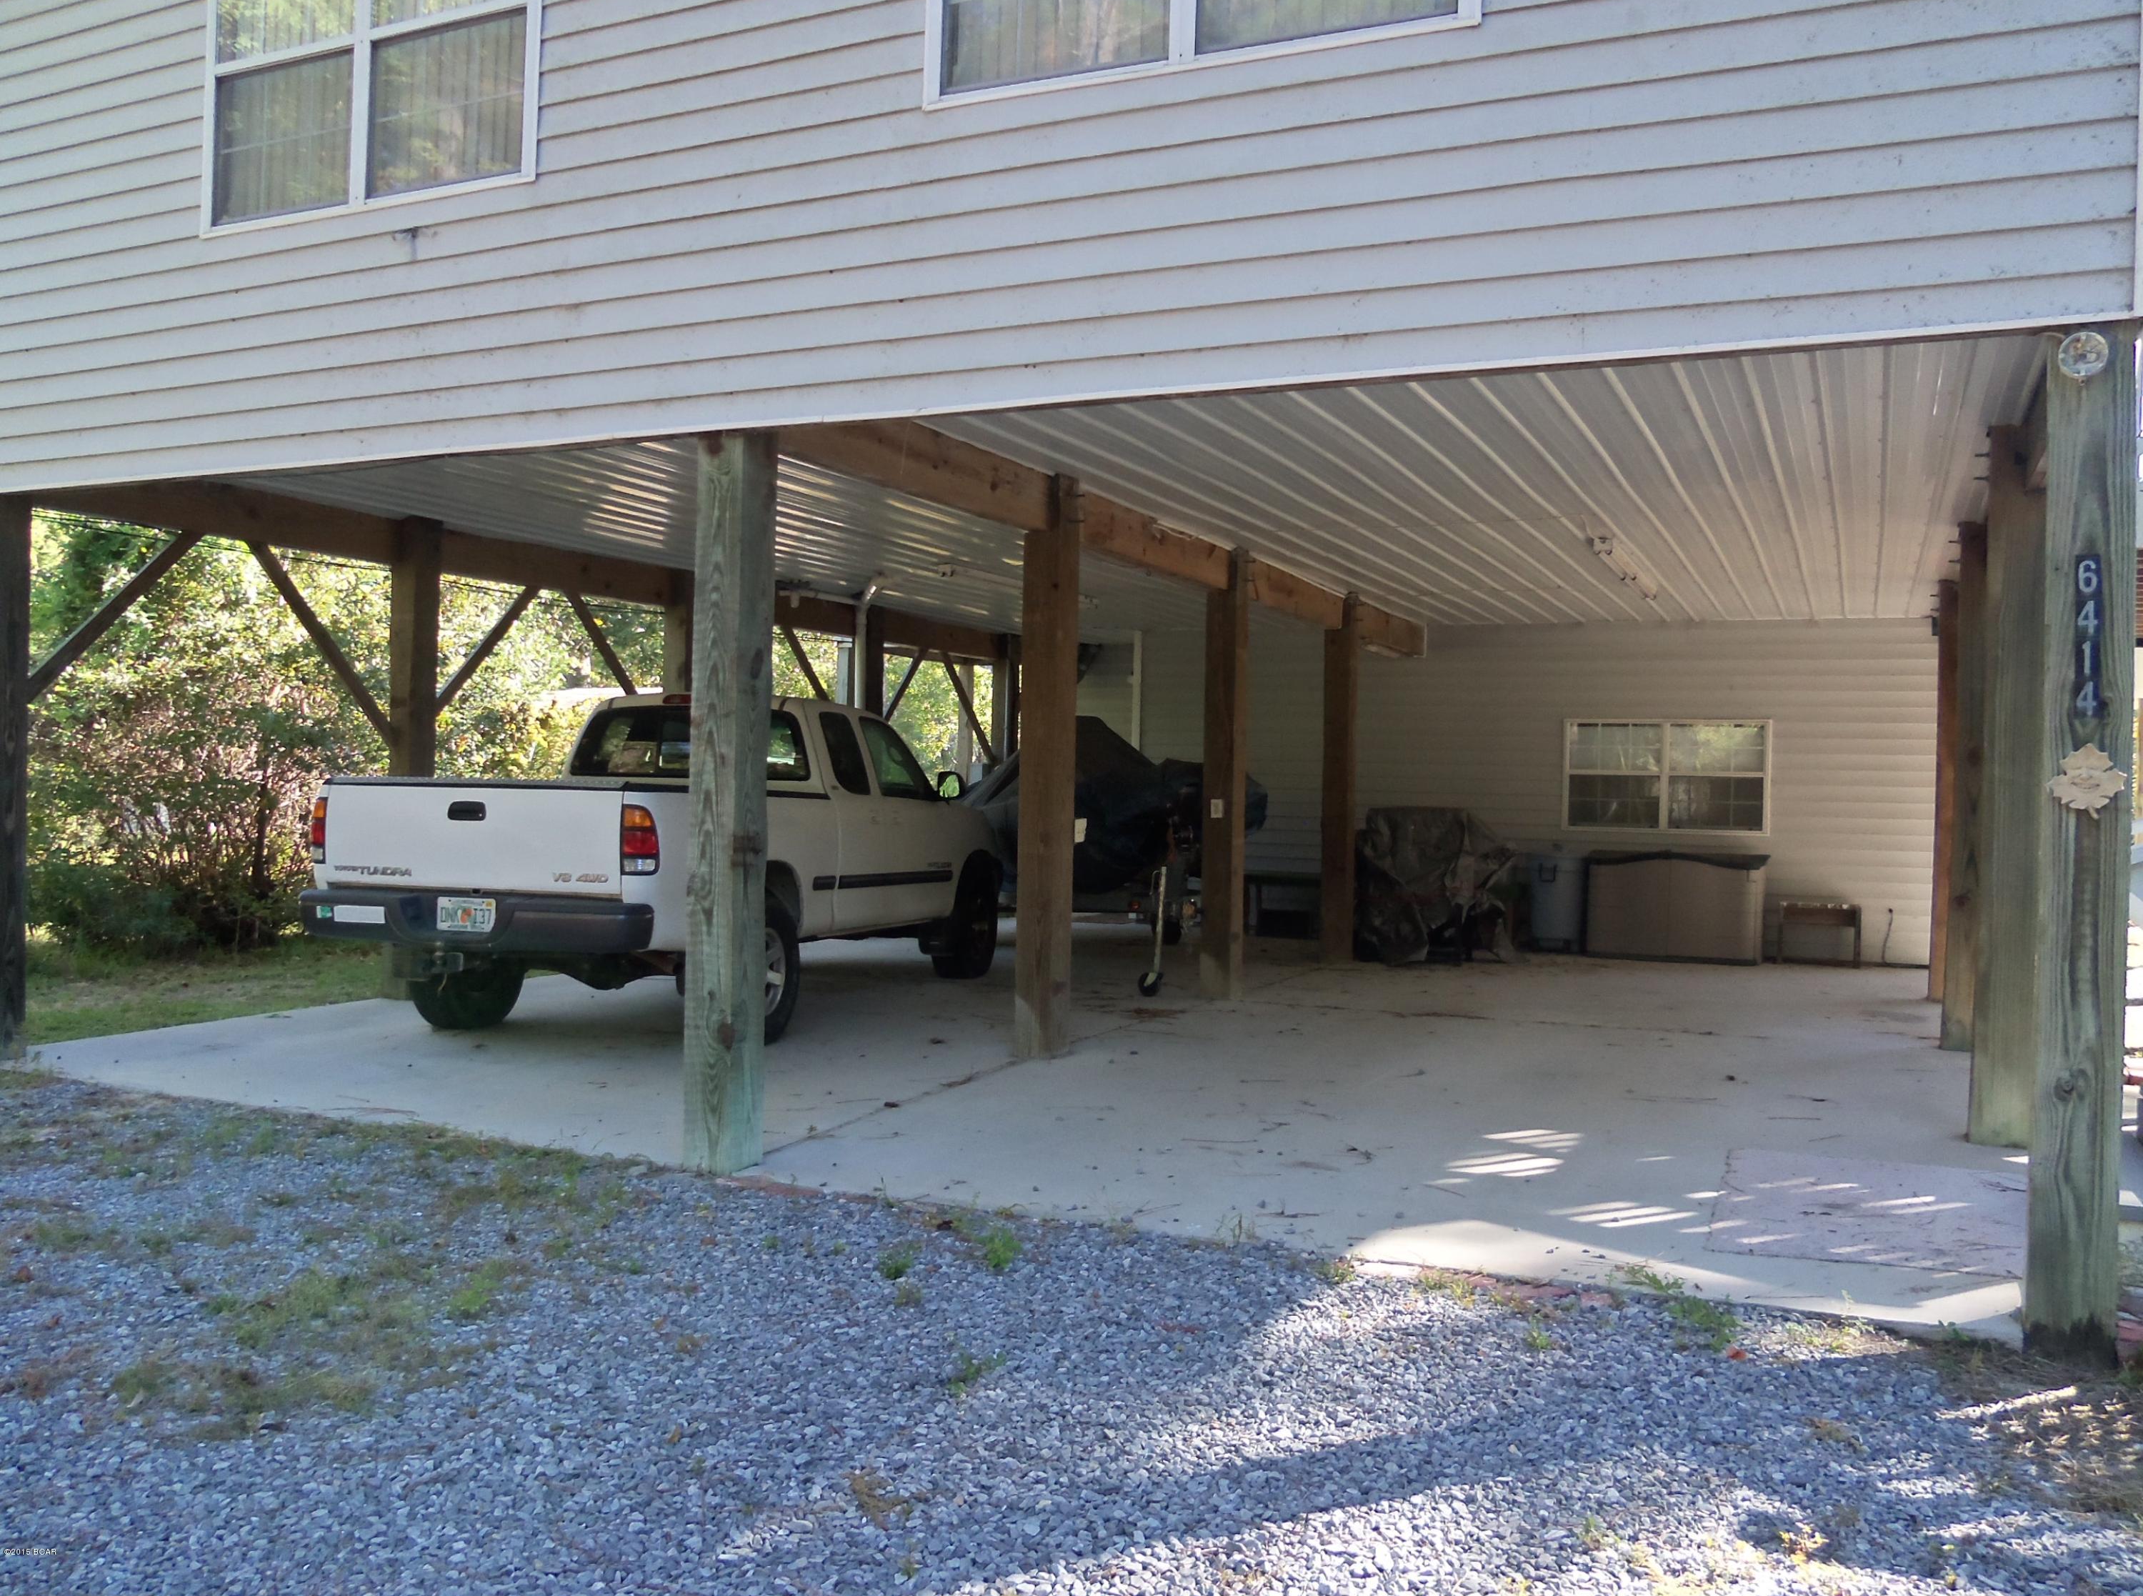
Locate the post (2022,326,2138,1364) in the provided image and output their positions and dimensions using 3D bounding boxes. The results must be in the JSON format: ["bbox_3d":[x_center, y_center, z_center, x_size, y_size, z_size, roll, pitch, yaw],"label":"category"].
[{"bbox_3d":[2.655,0.119,4.583,0.195,2.700,0.195,1,0,25],"label":"post"}]

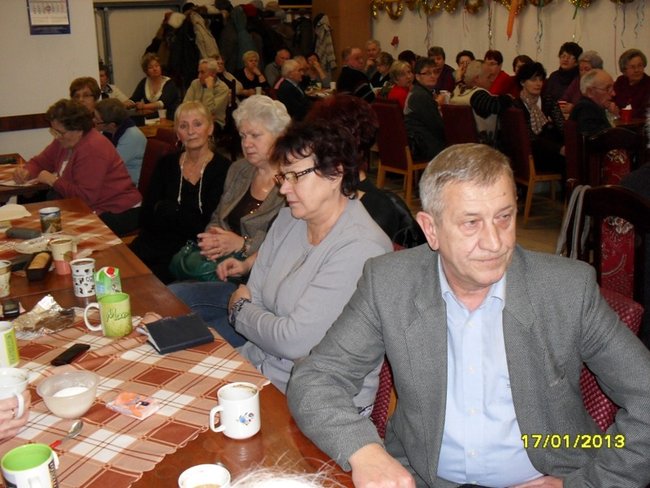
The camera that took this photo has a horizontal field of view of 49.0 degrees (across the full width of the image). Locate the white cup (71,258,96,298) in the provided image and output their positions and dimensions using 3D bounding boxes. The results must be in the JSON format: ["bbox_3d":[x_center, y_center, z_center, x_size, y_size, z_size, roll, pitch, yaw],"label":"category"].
[{"bbox_3d":[-0.753,0.107,2.237,0.079,0.104,0.079,-1,17,0],"label":"white cup"}]

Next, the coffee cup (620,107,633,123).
[{"bbox_3d":[2.281,-0.976,5.400,0.090,0.105,0.090,-1,17,0],"label":"coffee cup"}]

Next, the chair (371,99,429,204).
[{"bbox_3d":[0.727,-0.885,6.649,0.540,0.920,0.430,-16,22,-41],"label":"chair"}]

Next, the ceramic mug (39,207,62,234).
[{"bbox_3d":[-1.079,-0.093,2.806,0.088,0.092,0.084,-9,18,-25],"label":"ceramic mug"}]

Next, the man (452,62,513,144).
[{"bbox_3d":[1.370,-0.971,6.197,0.780,1.270,0.580,-15,22,-38],"label":"man"}]

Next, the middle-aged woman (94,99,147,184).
[{"bbox_3d":[-1.502,-0.417,4.787,0.780,1.150,0.500,2,17,12],"label":"middle-aged woman"}]

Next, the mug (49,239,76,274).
[{"bbox_3d":[-0.895,0.048,2.432,0.077,0.102,0.077,-1,17,0],"label":"mug"}]

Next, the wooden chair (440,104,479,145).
[{"bbox_3d":[1.283,-0.818,6.379,0.540,0.920,0.430,-16,22,-41],"label":"wooden chair"}]

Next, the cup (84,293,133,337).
[{"bbox_3d":[-0.566,0.187,1.858,0.122,0.094,0.078,-5,17,-12],"label":"cup"}]

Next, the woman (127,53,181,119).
[{"bbox_3d":[-1.662,-1.124,6.769,0.550,1.270,0.760,1,17,6],"label":"woman"}]

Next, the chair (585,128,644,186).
[{"bbox_3d":[1.778,-0.210,4.257,0.470,0.960,0.530,-1,17,-3],"label":"chair"}]

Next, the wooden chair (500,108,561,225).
[{"bbox_3d":[1.703,-0.675,5.809,0.520,0.920,0.450,-9,19,-24],"label":"wooden chair"}]

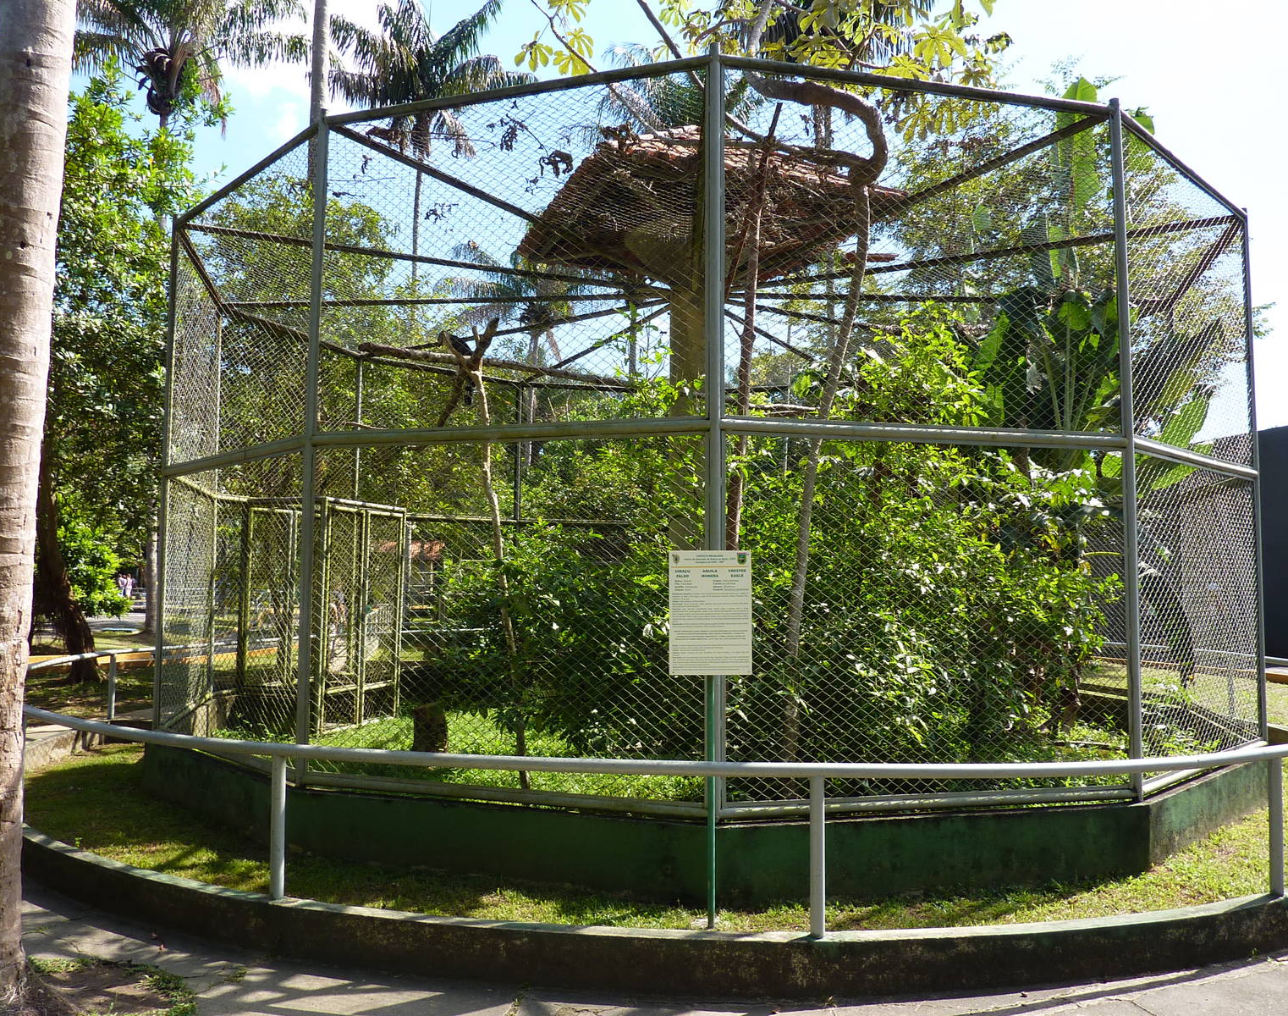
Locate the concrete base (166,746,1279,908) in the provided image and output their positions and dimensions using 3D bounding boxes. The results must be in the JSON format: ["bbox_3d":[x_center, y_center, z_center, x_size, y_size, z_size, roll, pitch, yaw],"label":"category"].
[{"bbox_3d":[0.474,2.022,9.324,9.002,0.354,9.002,1,-4,-14],"label":"concrete base"}]

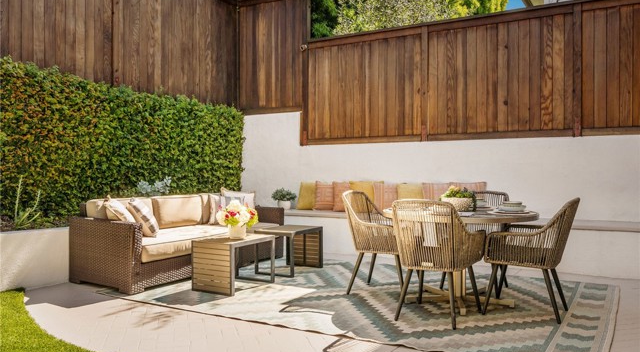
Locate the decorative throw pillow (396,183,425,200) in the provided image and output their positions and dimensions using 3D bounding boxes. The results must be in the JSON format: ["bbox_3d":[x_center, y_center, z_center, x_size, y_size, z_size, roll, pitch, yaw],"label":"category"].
[{"bbox_3d":[1.190,0.289,6.859,0.435,0.429,0.148,0,-15,31],"label":"decorative throw pillow"}]

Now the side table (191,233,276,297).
[{"bbox_3d":[-0.792,0.807,4.969,0.463,0.447,0.636,0,0,29],"label":"side table"}]

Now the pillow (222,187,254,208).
[{"bbox_3d":[-0.998,0.397,6.524,0.445,0.445,0.148,0,-15,11],"label":"pillow"}]

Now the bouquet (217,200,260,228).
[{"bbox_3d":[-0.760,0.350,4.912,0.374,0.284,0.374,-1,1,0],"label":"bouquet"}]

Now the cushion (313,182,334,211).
[{"bbox_3d":[0.090,0.280,7.345,0.430,0.420,0.140,0,-14,31],"label":"cushion"}]

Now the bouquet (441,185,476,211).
[{"bbox_3d":[1.162,0.189,4.480,0.302,0.217,0.302,0,0,31],"label":"bouquet"}]

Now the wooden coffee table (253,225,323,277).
[{"bbox_3d":[-0.314,0.787,5.693,0.460,0.449,0.599,0,1,31],"label":"wooden coffee table"}]

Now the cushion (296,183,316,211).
[{"bbox_3d":[-0.140,0.281,7.483,0.430,0.420,0.140,0,-14,31],"label":"cushion"}]

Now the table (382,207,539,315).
[{"bbox_3d":[1.177,0.666,4.475,1.299,0.727,1.299,0,0,31],"label":"table"}]

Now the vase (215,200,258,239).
[{"bbox_3d":[-0.773,0.405,5.032,0.398,0.360,0.382,0,0,0],"label":"vase"}]

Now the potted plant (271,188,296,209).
[{"bbox_3d":[-0.515,0.332,7.521,0.342,0.316,0.342,-1,1,0],"label":"potted plant"}]

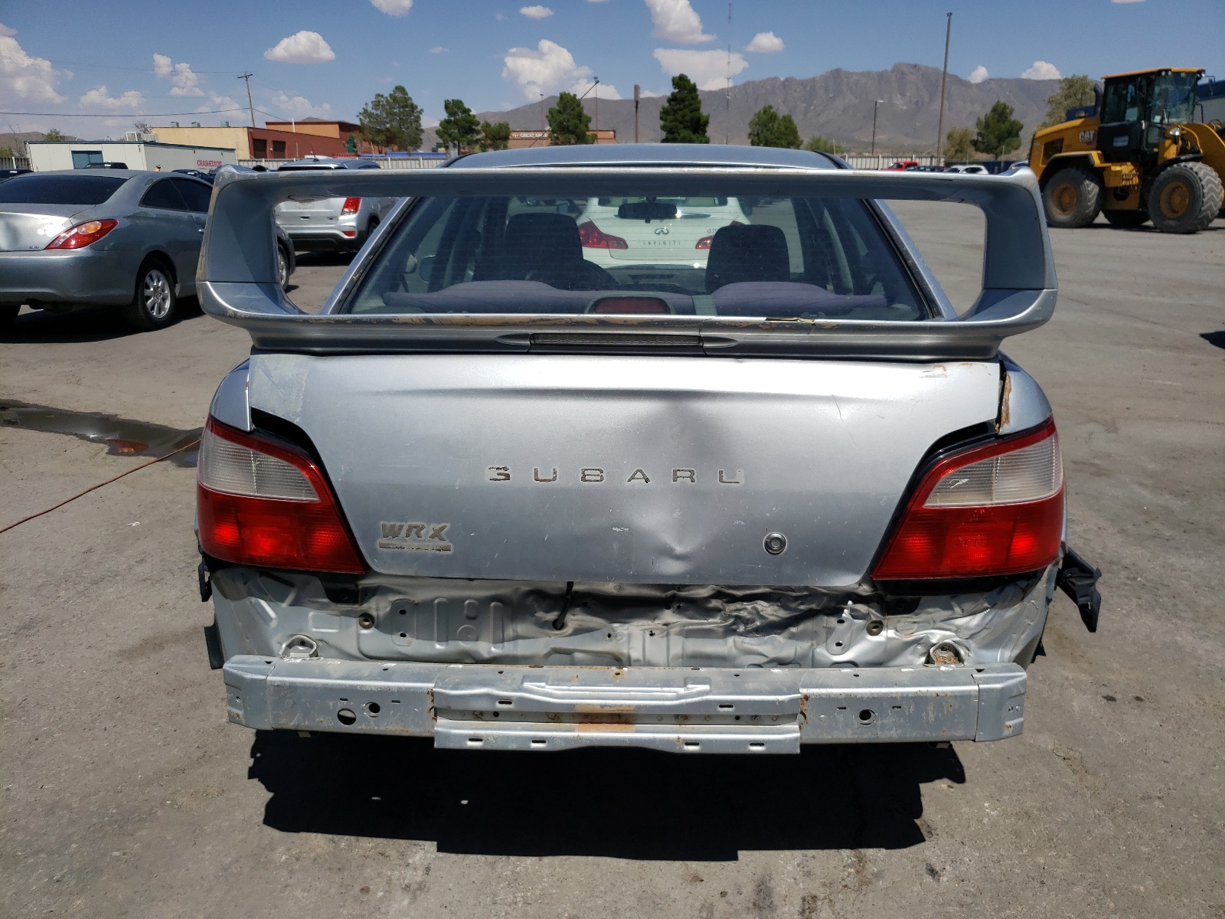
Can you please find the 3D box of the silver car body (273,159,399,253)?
[{"bbox_3d":[-4.670,-4.407,16.126,1.775,1.660,4.250,0,18,1],"label":"silver car body"}]

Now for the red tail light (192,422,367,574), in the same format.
[{"bbox_3d":[-0.578,0.043,1.683,0.320,0.250,0.200,1,18,2],"label":"red tail light"}]

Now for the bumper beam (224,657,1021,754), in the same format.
[{"bbox_3d":[0.018,0.430,1.709,1.440,0.140,0.140,1,18,2],"label":"bumper beam"}]

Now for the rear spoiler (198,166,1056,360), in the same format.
[{"bbox_3d":[0.026,-0.359,1.661,1.400,0.320,0.320,1,18,2],"label":"rear spoiler"}]

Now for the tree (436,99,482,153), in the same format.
[{"bbox_3d":[-14.887,-31.457,89.663,4.373,6.821,4.373,0,18,0],"label":"tree"}]

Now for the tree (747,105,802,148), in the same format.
[{"bbox_3d":[18.615,-36.765,105.905,6.148,7.365,5.841,-1,18,0],"label":"tree"}]

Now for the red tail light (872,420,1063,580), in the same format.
[{"bbox_3d":[0.661,0.068,1.722,0.370,0.265,0.190,-2,18,-3],"label":"red tail light"}]

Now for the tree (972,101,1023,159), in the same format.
[{"bbox_3d":[46.616,-39.236,111.535,6.031,7.872,5.729,-1,18,0],"label":"tree"}]

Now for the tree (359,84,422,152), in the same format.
[{"bbox_3d":[-23.288,-34.372,97.034,6.925,9.360,6.579,-1,18,0],"label":"tree"}]

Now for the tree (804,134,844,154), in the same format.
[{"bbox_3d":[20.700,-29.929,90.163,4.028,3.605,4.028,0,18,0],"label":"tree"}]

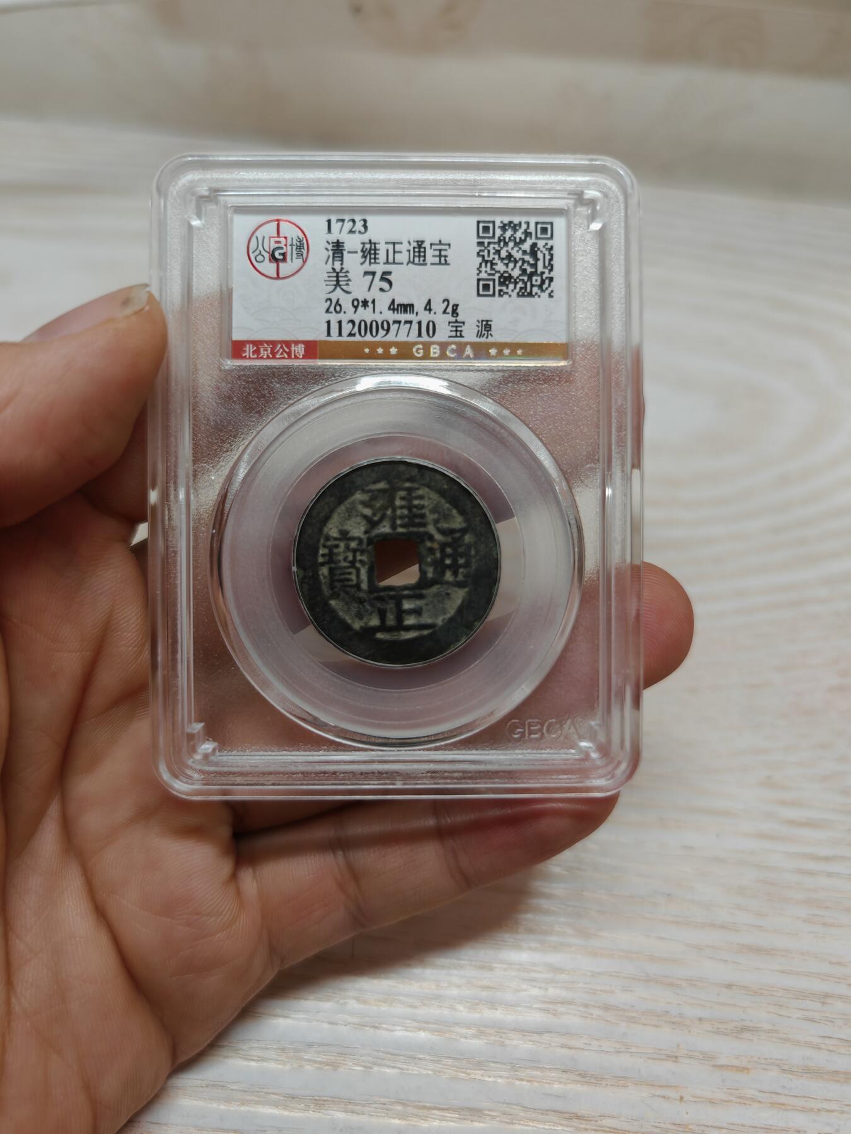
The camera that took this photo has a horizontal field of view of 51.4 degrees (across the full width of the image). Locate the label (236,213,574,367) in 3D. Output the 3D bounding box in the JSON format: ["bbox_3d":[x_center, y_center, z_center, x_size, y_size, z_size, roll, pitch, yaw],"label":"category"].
[{"bbox_3d":[-0.003,-0.037,0.117,0.044,0.001,0.020,0,89,0],"label":"label"}]

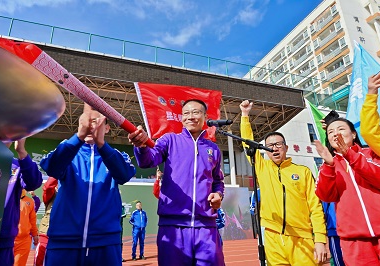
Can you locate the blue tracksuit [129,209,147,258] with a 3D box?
[{"bbox_3d":[-1.607,3.085,8.154,0.540,1.430,0.330,8,-20,-26],"label":"blue tracksuit"}]

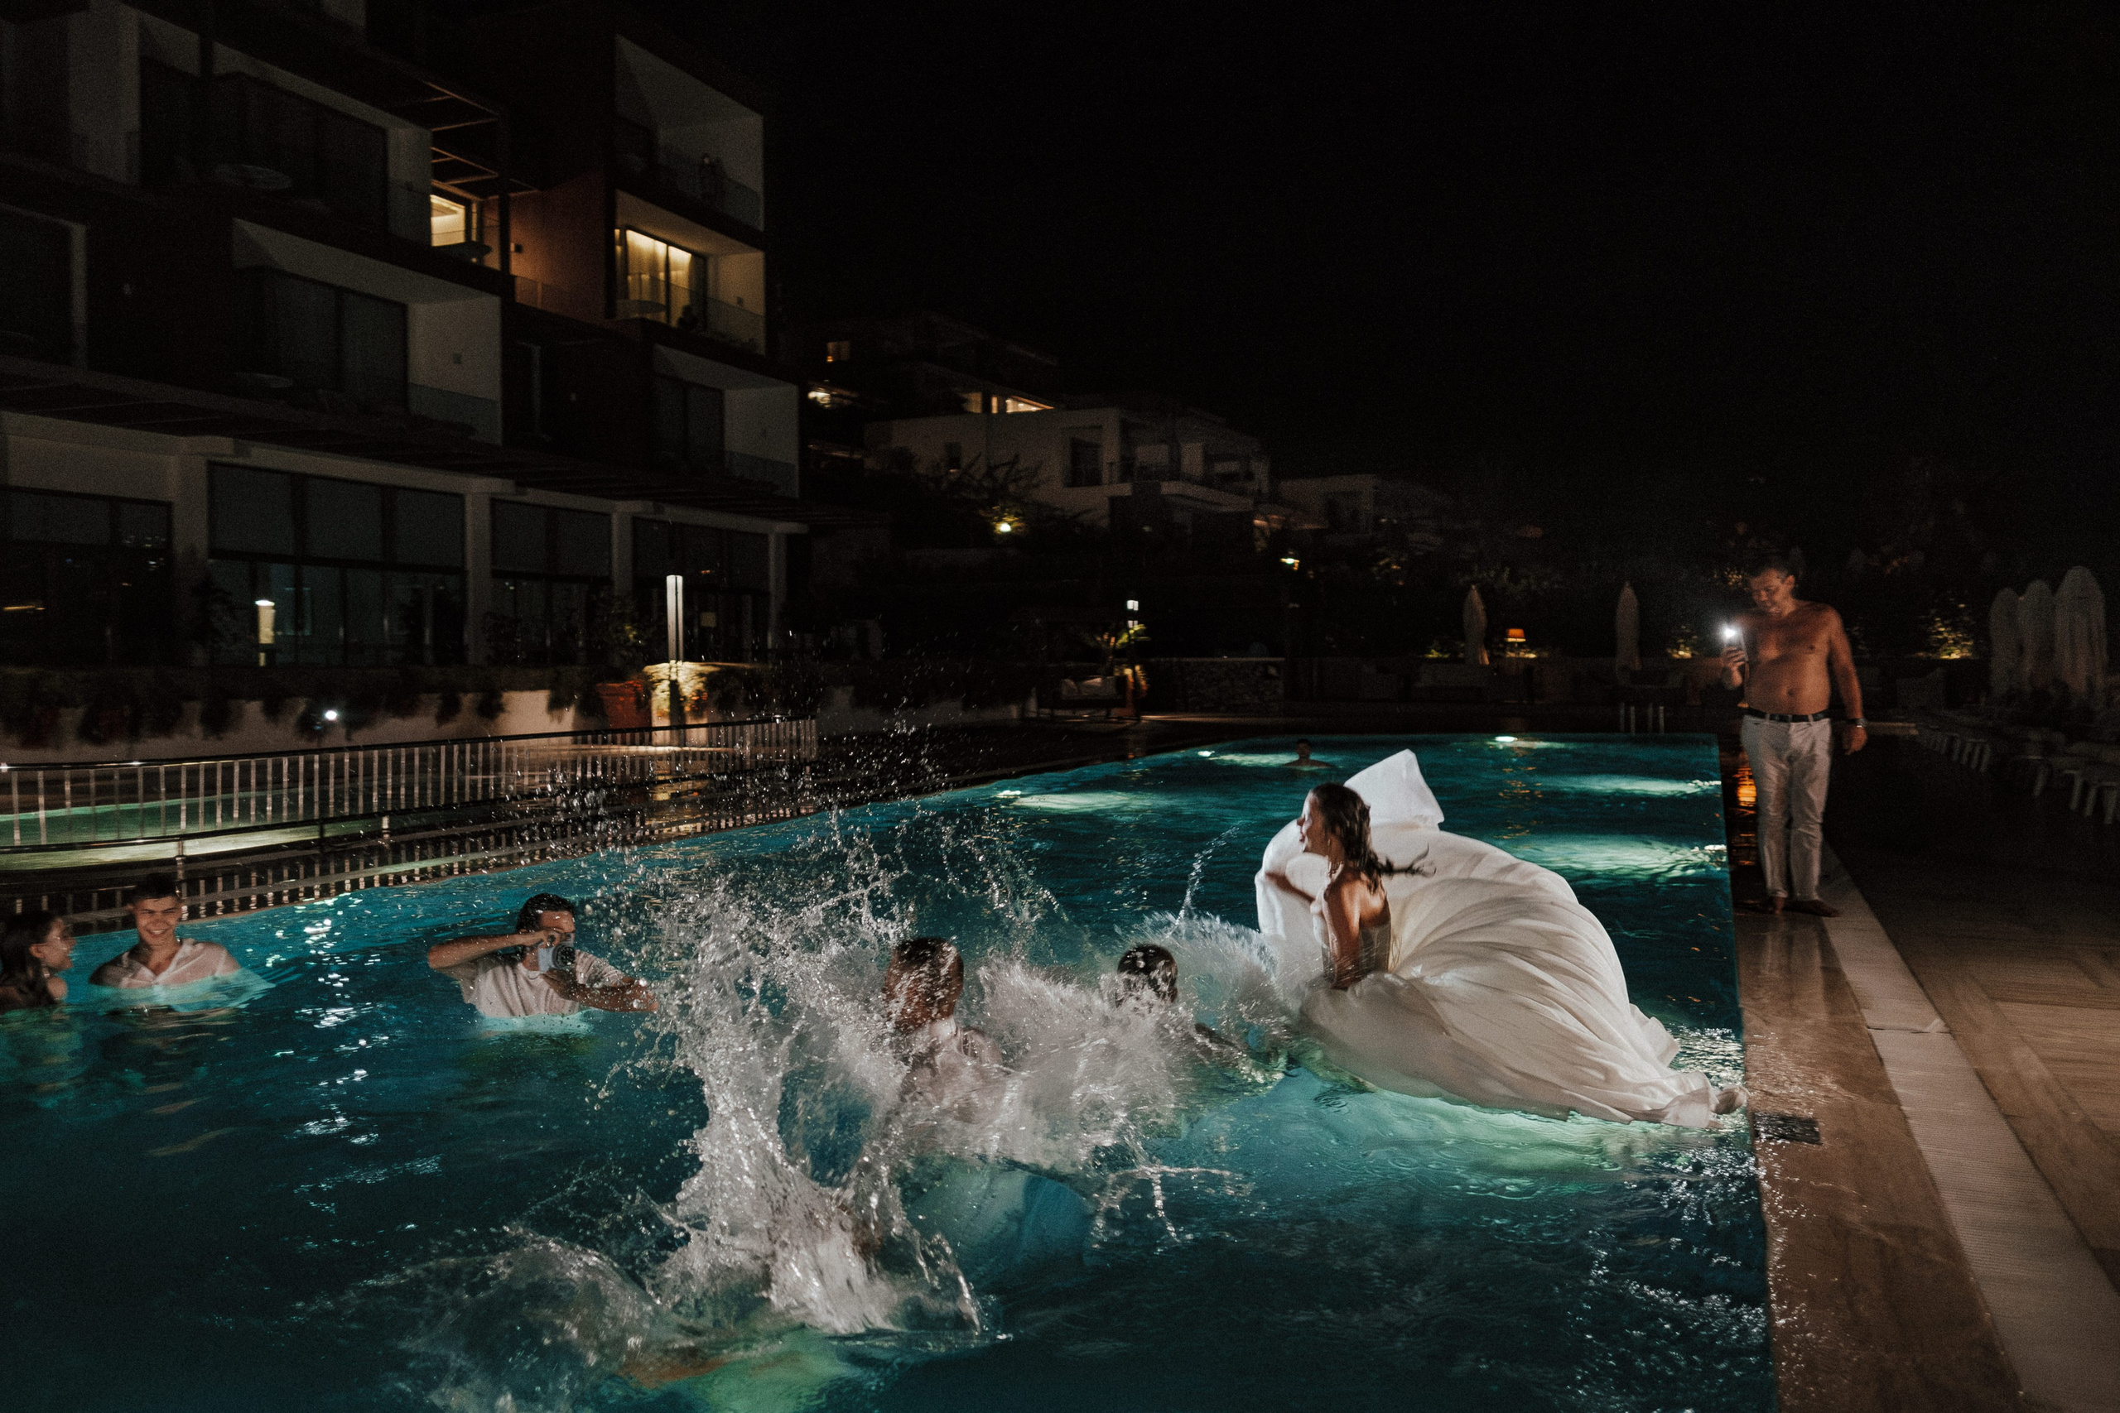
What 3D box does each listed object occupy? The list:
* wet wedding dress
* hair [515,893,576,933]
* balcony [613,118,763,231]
[{"bbox_3d":[1.266,0.664,4.307,1.390,1.020,0.810,1,2,25],"label":"wet wedding dress"},{"bbox_3d":[-1.715,0.696,4.720,0.200,0.160,0.175,1,2,33],"label":"hair"},{"bbox_3d":[-8.961,-11.826,32.039,1.750,1.050,5.100,1,2,25],"label":"balcony"}]

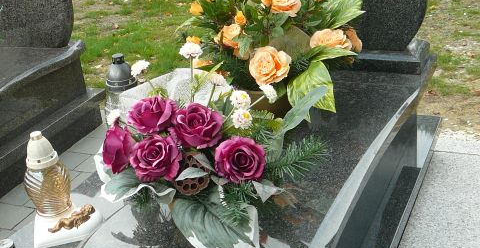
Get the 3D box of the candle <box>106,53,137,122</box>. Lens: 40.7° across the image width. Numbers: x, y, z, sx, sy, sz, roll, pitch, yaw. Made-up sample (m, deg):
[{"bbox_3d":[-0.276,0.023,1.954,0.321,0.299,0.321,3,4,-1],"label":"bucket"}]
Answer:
[{"bbox_3d":[-0.321,-0.044,1.810,0.126,0.326,0.126,6,26,24],"label":"candle"}]

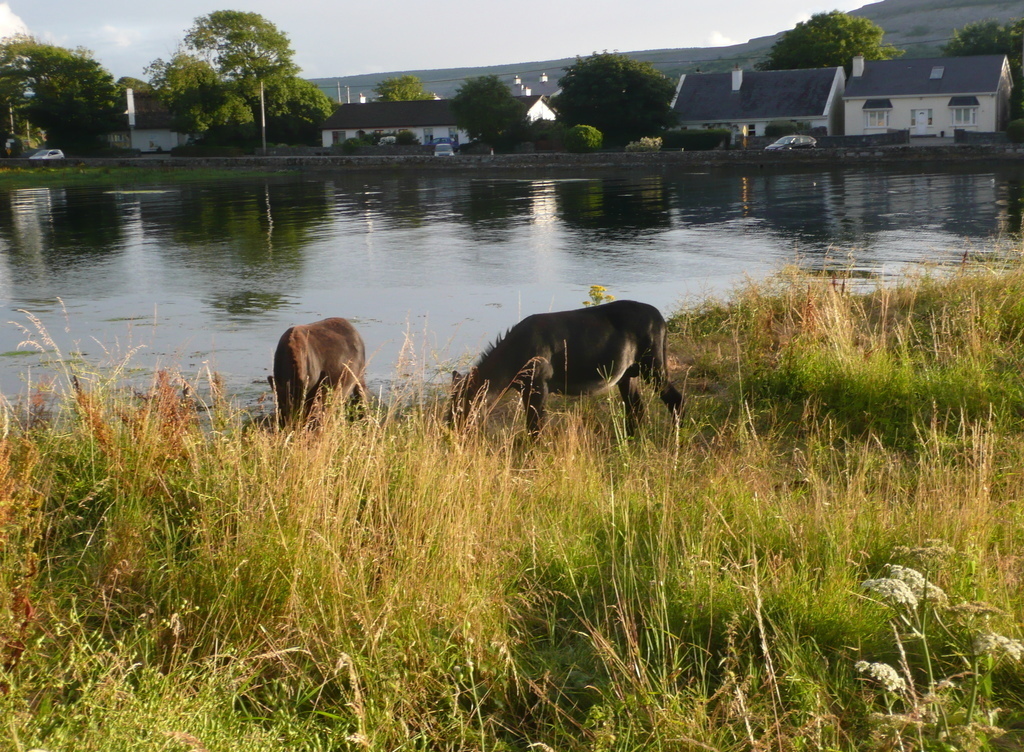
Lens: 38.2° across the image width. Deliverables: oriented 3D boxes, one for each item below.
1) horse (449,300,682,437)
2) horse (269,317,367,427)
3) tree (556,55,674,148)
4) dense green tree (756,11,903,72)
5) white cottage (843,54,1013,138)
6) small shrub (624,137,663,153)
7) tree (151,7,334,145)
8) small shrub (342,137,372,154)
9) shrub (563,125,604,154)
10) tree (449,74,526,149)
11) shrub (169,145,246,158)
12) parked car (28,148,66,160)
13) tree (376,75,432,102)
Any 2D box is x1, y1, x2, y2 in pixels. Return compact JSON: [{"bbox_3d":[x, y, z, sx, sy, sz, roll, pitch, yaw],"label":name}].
[{"bbox_3d":[0.416,0.027,11.300,1.750,1.130,0.500,-4,10,-18],"label":"horse"},{"bbox_3d":[-1.539,0.107,11.700,0.500,1.100,1.500,1,10,13],"label":"horse"},{"bbox_3d":[8.593,-23.055,124.000,10.000,8.200,9.300,-1,10,4],"label":"tree"},{"bbox_3d":[29.193,-27.722,136.000,13.200,11.500,12.000,1,10,12],"label":"dense green tree"},{"bbox_3d":[34.000,-22.855,120.645,12.190,6.650,7.770,3,11,28],"label":"white cottage"},{"bbox_3d":[10.669,-18.701,120.000,3.000,1.500,2.200,2,10,18],"label":"small shrub"},{"bbox_3d":[-26.442,-28.569,143.000,17.200,13.600,14.000,-4,10,-10],"label":"tree"},{"bbox_3d":[-13.684,-20.415,131.000,2.600,1.750,2.200,-3,10,-6],"label":"small shrub"},{"bbox_3d":[5.849,-19.347,121.000,3.100,2.400,3.000,-1,9,3],"label":"shrub"},{"bbox_3d":[-2.071,-22.184,125.000,6.400,6.700,6.200,-1,9,1],"label":"tree"},{"bbox_3d":[-28.204,-20.701,137.000,7.300,1.400,1.600,2,10,20],"label":"shrub"},{"bbox_3d":[-48.729,-23.002,155.000,1.700,1.460,4.000,3,11,27],"label":"parked car"},{"bbox_3d":[-12.104,-29.618,165.000,6.800,8.100,6.400,-3,10,-4],"label":"tree"}]

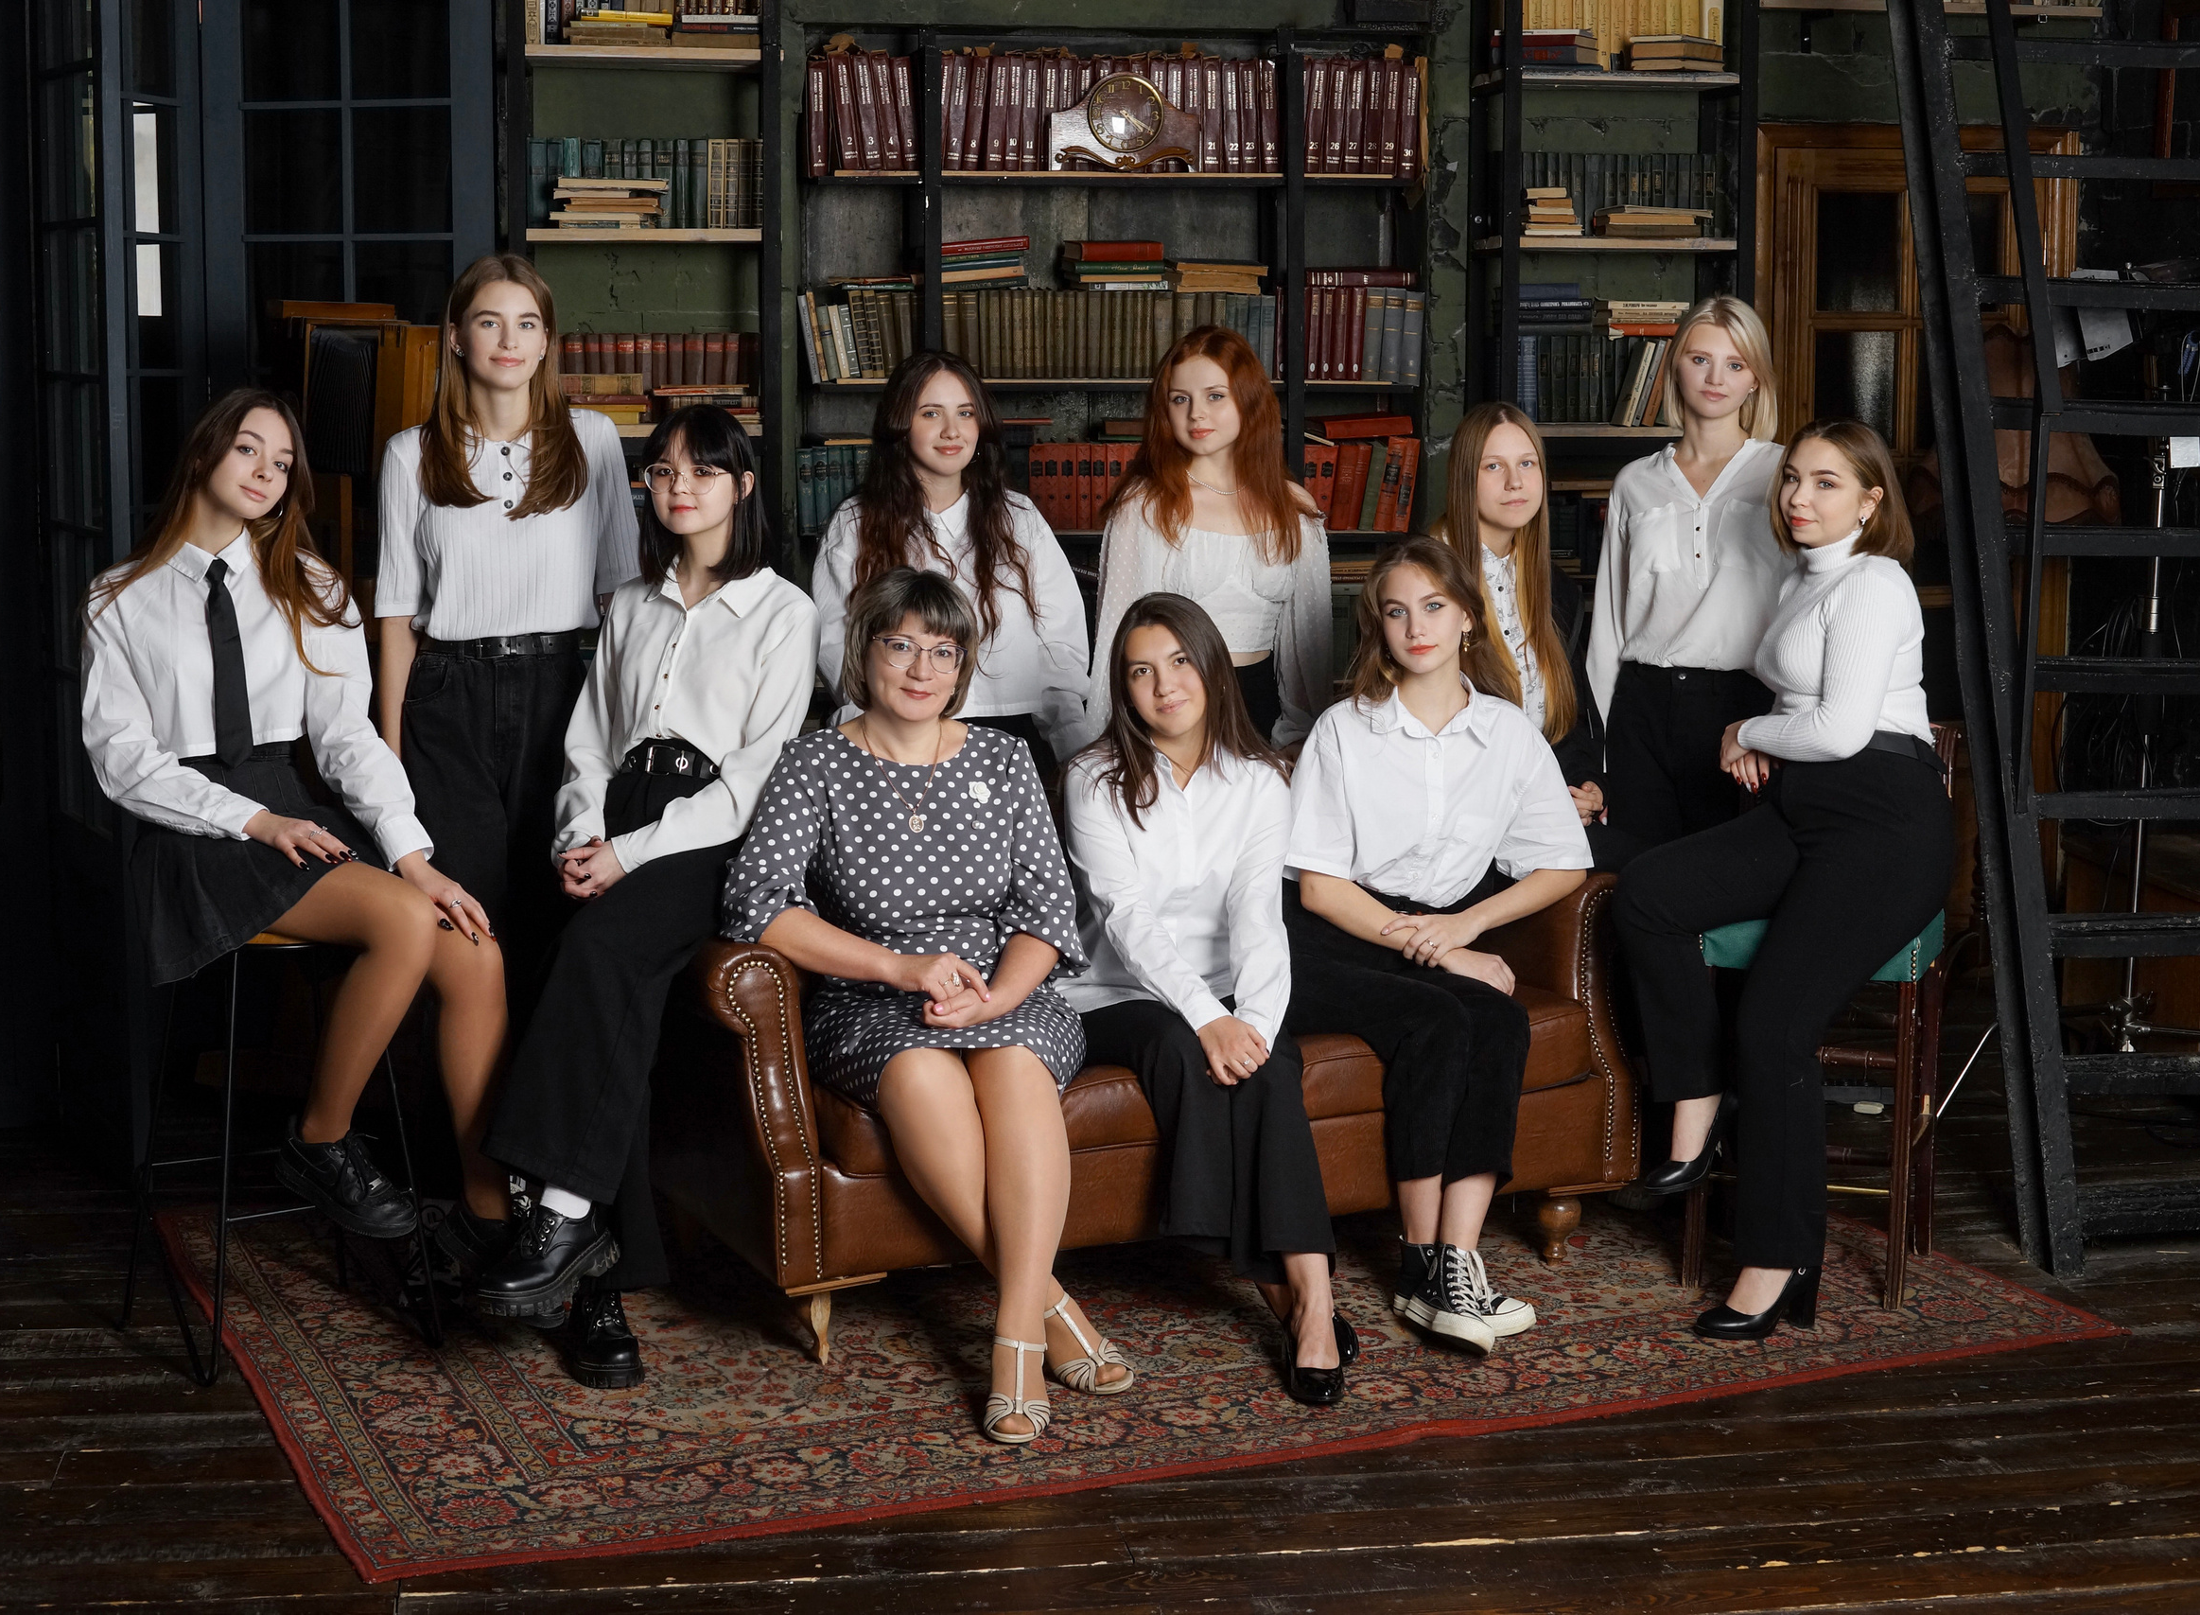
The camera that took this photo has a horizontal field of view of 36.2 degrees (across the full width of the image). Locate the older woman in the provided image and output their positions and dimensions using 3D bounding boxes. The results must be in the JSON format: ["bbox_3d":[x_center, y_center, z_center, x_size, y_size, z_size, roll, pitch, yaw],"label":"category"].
[{"bbox_3d":[-0.275,0.256,5.180,0.570,1.240,0.840,-1,5,-11],"label":"older woman"}]

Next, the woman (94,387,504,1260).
[{"bbox_3d":[-1.275,0.021,5.262,0.490,1.335,0.600,-4,8,-30],"label":"woman"}]

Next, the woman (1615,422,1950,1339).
[{"bbox_3d":[1.140,0.102,5.628,0.640,1.470,0.460,-3,6,-33],"label":"woman"}]

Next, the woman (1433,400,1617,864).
[{"bbox_3d":[0.770,-0.008,6.094,0.460,1.450,0.520,1,7,5],"label":"woman"}]

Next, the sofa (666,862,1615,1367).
[{"bbox_3d":[0.053,0.356,5.754,1.660,0.810,0.830,-3,8,-25],"label":"sofa"}]

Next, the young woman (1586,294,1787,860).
[{"bbox_3d":[1.070,-0.102,6.083,0.430,1.640,0.300,2,7,14],"label":"young woman"}]

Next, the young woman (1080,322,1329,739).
[{"bbox_3d":[0.195,-0.065,6.007,0.450,1.585,0.360,0,7,4],"label":"young woman"}]

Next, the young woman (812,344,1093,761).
[{"bbox_3d":[-0.290,-0.040,6.369,0.510,1.630,0.340,0,5,-5],"label":"young woman"}]

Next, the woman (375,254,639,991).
[{"bbox_3d":[-0.975,-0.072,5.633,0.450,1.690,0.320,-1,7,-8],"label":"woman"}]

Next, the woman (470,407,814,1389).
[{"bbox_3d":[-0.715,0.088,5.250,0.470,1.465,0.700,3,7,20],"label":"woman"}]

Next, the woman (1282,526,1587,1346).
[{"bbox_3d":[0.575,0.190,5.696,0.520,1.285,0.780,-1,5,-8],"label":"woman"}]

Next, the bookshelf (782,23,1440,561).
[{"bbox_3d":[0.030,-0.627,8.206,1.550,2.490,0.300,-1,5,-8],"label":"bookshelf"}]

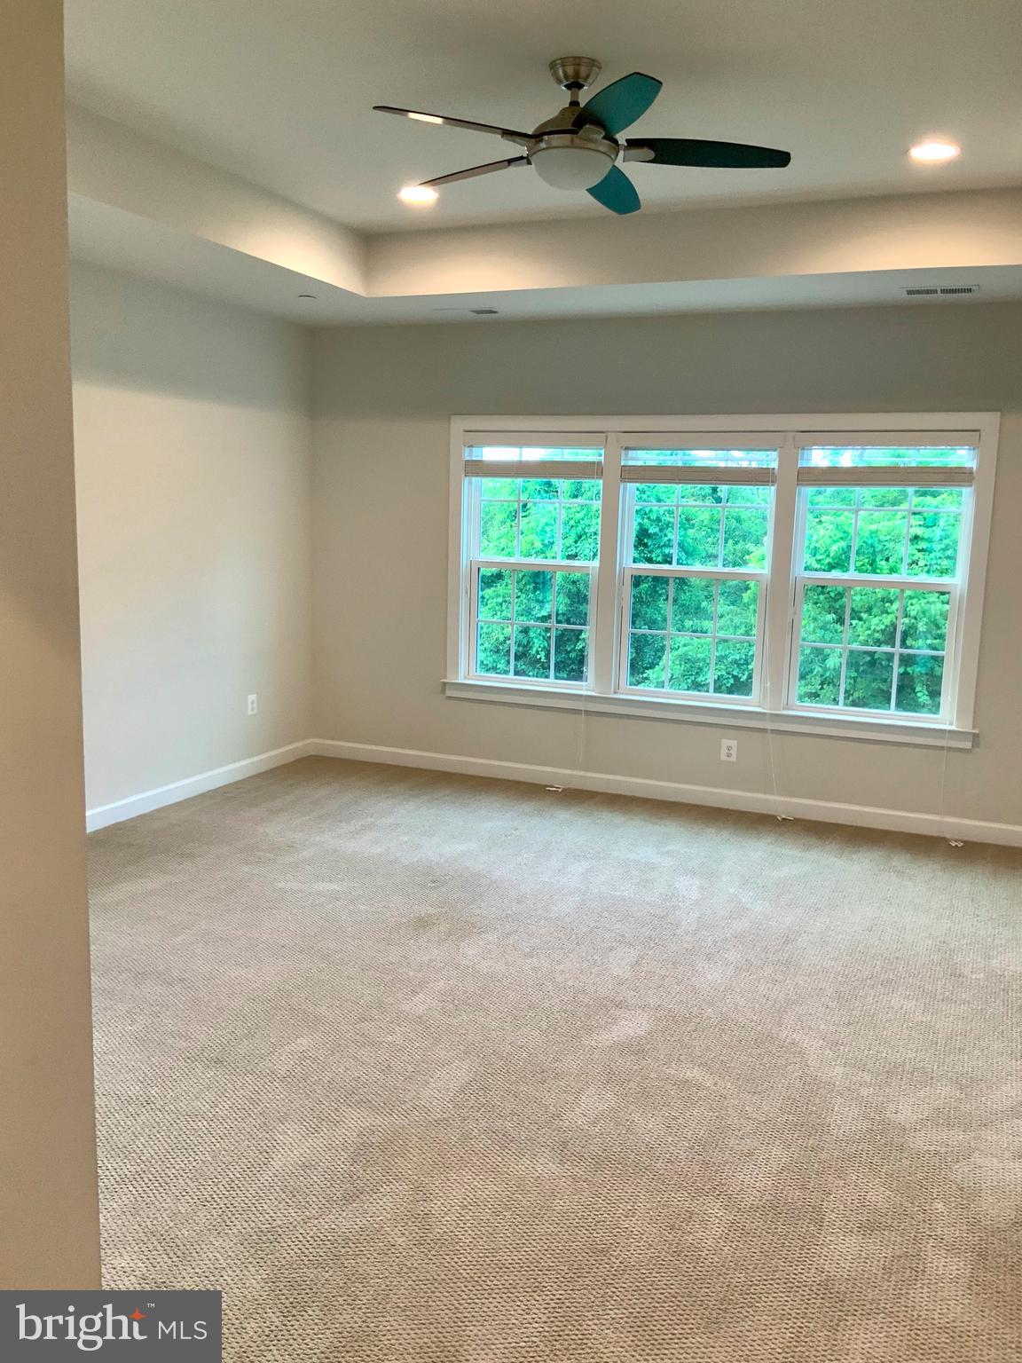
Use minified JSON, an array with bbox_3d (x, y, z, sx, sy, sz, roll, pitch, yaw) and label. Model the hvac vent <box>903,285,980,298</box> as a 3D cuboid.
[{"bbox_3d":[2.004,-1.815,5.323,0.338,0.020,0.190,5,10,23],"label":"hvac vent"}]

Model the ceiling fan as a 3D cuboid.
[{"bbox_3d":[0.194,-1.729,3.573,1.340,0.355,1.340,5,10,23],"label":"ceiling fan"}]

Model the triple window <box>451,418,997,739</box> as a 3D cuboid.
[{"bbox_3d":[1.015,-0.614,6.307,2.990,1.670,0.130,5,10,23],"label":"triple window"}]

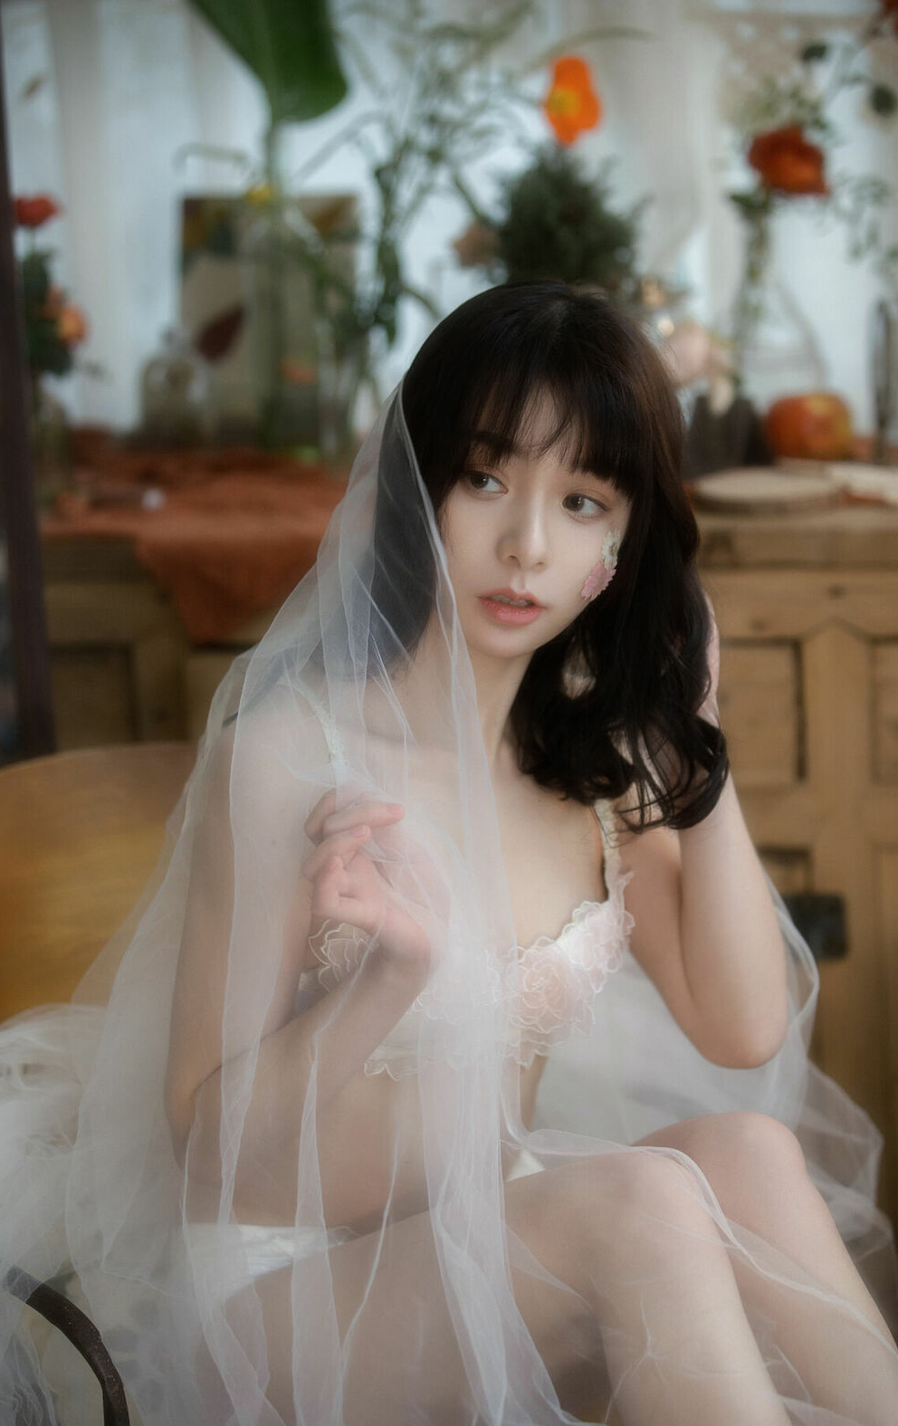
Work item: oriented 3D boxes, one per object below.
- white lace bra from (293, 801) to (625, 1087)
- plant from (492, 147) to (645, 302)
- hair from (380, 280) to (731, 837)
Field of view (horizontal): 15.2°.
[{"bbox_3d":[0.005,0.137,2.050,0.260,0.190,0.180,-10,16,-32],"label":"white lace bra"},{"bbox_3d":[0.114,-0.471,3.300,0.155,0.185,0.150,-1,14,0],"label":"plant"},{"bbox_3d":[0.063,-0.104,2.110,0.225,0.335,0.245,2,14,-2],"label":"hair"}]

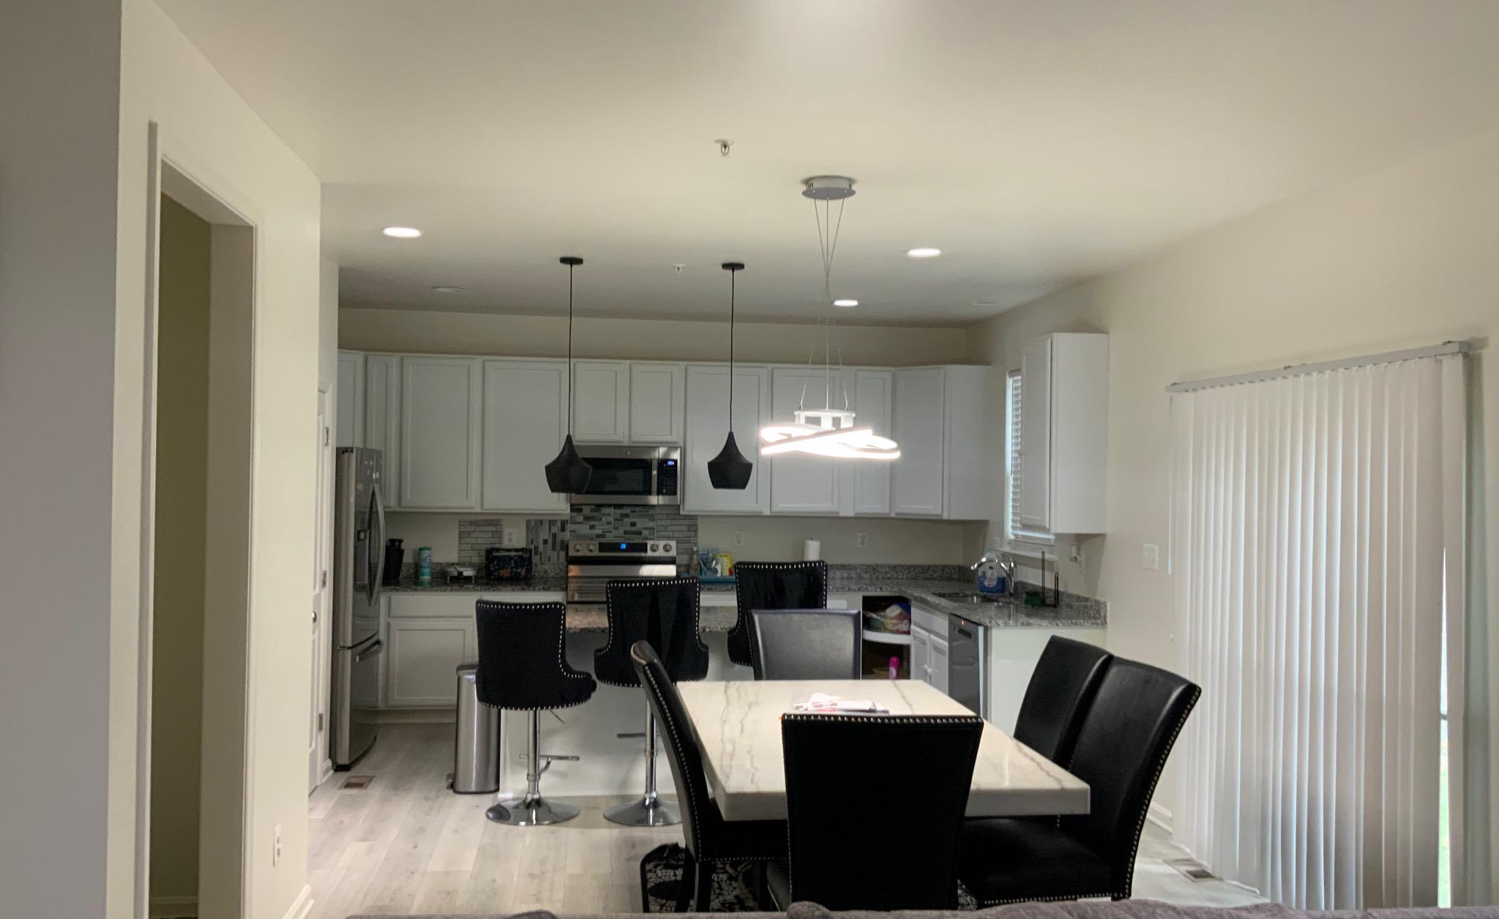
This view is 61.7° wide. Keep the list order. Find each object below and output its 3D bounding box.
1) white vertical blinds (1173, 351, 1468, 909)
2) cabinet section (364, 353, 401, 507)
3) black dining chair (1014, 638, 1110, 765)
[{"bbox_3d":[2.125,0.723,4.872,0.100,2.090,1.880,1,-1,-8],"label":"white vertical blinds"},{"bbox_3d":[-2.481,-0.181,8.554,0.240,1.066,0.325,1,0,-8],"label":"cabinet section"},{"bbox_3d":[0.928,1.234,4.769,0.680,1.055,0.510,1,-1,-8],"label":"black dining chair"}]

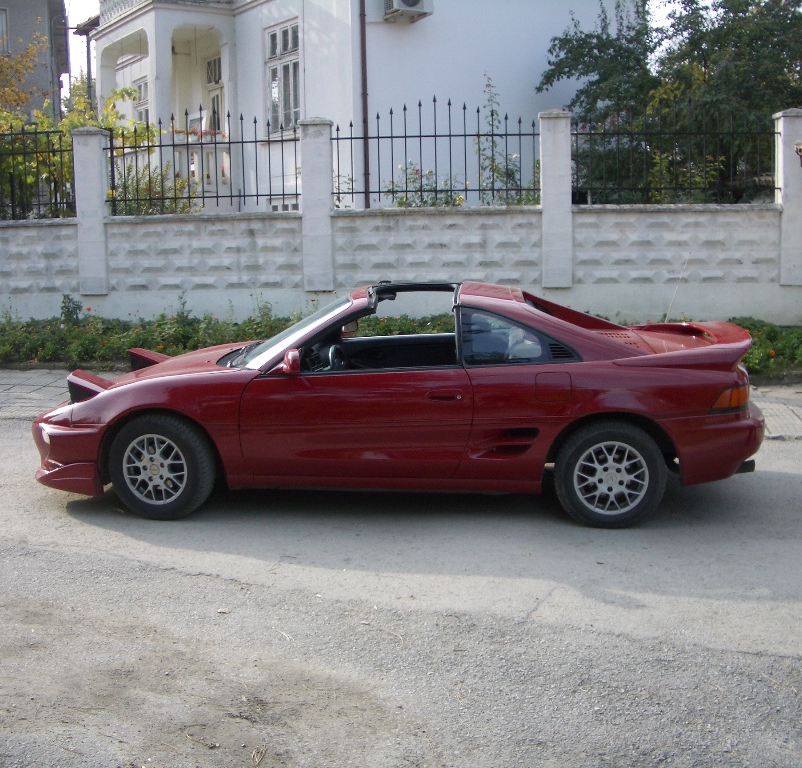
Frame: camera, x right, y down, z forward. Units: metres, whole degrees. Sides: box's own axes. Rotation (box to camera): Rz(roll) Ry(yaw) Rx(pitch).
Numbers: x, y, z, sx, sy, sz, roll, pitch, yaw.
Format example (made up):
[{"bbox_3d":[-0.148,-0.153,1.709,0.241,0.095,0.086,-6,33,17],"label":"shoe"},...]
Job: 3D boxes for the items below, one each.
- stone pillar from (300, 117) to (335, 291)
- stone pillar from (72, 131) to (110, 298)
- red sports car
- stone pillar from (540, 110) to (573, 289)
[{"bbox_3d":[-0.931,-2.073,11.964,0.360,1.967,0.360,0,10,6],"label":"stone pillar"},{"bbox_3d":[-3.692,-2.082,12.512,0.360,1.982,0.360,0,10,7],"label":"stone pillar"},{"bbox_3d":[-0.074,0.017,6.123,4.200,1.240,1.750,0,10,7],"label":"red sports car"},{"bbox_3d":[1.764,-2.078,11.665,0.360,1.959,0.360,0,10,4],"label":"stone pillar"}]

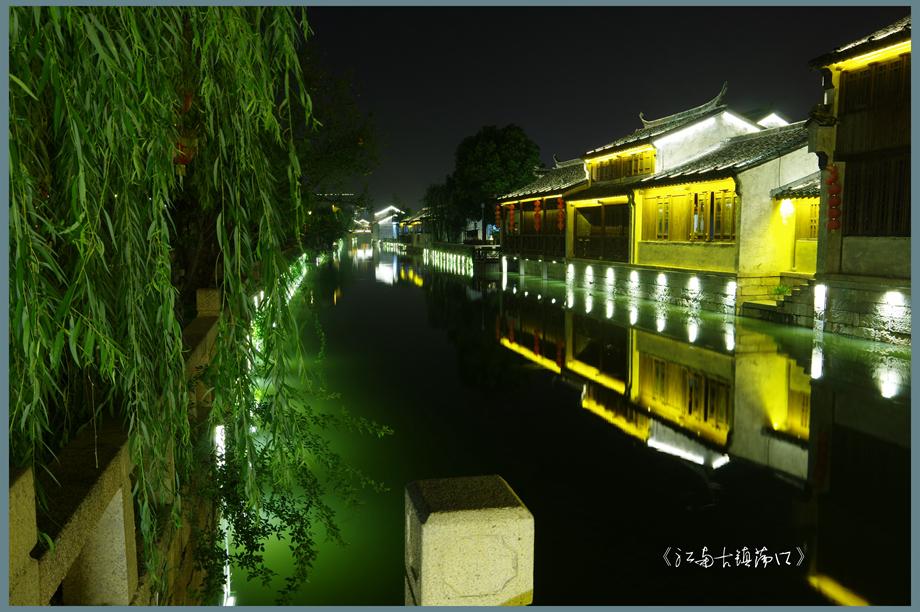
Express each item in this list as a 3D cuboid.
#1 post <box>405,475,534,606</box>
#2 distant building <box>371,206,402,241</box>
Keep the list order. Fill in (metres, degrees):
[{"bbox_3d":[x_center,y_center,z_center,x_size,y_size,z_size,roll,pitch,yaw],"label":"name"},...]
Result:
[{"bbox_3d":[0.015,0.843,1.476,0.220,0.920,0.220,-2,6,-14],"label":"post"},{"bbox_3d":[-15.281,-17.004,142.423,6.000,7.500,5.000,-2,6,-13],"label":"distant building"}]

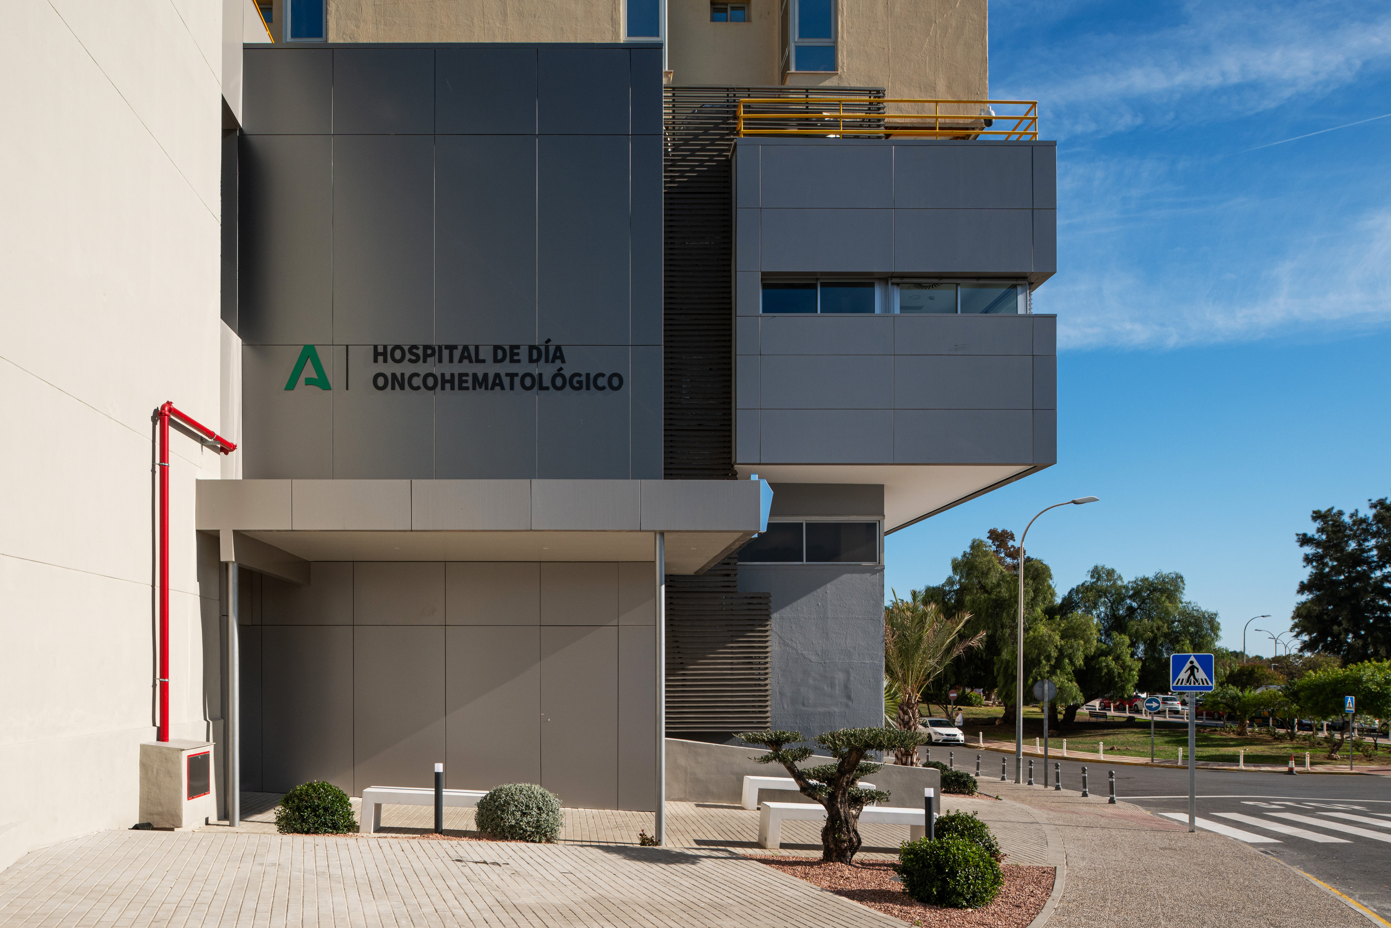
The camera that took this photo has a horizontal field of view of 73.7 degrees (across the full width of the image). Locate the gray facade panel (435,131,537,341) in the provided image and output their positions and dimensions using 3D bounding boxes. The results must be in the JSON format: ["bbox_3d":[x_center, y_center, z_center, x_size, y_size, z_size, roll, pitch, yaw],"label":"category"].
[{"bbox_3d":[-2.568,-2.747,11.430,1.263,2.580,0.060,0,-2,0],"label":"gray facade panel"}]

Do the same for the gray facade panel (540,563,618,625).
[{"bbox_3d":[-1.385,1.552,11.125,0.937,0.748,0.050,0,0,0],"label":"gray facade panel"}]

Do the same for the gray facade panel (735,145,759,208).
[{"bbox_3d":[0.698,-3.764,12.175,0.313,0.833,0.050,0,0,0],"label":"gray facade panel"}]

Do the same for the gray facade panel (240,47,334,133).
[{"bbox_3d":[-5.198,-4.724,11.780,1.184,1.102,0.060,0,0,0],"label":"gray facade panel"}]

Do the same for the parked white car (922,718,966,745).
[{"bbox_3d":[13.100,14.800,51.000,1.820,1.460,4.270,0,0,-8],"label":"parked white car"}]

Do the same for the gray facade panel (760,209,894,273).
[{"bbox_3d":[1.907,-3.226,13.395,1.927,0.912,0.050,0,0,0],"label":"gray facade panel"}]

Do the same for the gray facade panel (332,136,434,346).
[{"bbox_3d":[-3.834,-2.747,11.430,1.269,2.580,0.060,0,-2,0],"label":"gray facade panel"}]

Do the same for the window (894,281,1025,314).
[{"bbox_3d":[3.517,-2.205,12.390,1.751,0.471,0.080,0,0,0],"label":"window"}]

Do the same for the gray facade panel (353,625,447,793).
[{"bbox_3d":[-3.538,2.961,11.125,1.106,2.069,0.050,0,0,0],"label":"gray facade panel"}]

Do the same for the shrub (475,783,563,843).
[{"bbox_3d":[-1.917,3.795,10.100,0.959,0.651,0.950,0,0,0],"label":"shrub"}]

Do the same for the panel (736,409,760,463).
[{"bbox_3d":[0.784,-0.405,13.830,0.356,0.809,0.060,0,-2,0],"label":"panel"}]

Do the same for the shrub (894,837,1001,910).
[{"bbox_3d":[2.171,3.473,7.900,0.900,0.640,0.880,0,0,0],"label":"shrub"}]

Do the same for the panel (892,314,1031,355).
[{"bbox_3d":[4.032,-1.927,13.930,2.101,0.603,0.060,0,0,0],"label":"panel"}]

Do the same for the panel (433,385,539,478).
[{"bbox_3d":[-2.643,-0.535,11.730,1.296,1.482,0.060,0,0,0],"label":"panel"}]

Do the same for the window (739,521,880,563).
[{"bbox_3d":[1.614,1.131,13.440,2.112,0.613,0.080,0,0,0],"label":"window"}]

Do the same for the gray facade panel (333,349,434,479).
[{"bbox_3d":[-3.955,-0.590,11.780,1.294,1.784,0.060,0,0,0],"label":"gray facade panel"}]

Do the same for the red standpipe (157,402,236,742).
[{"bbox_3d":[-5.350,1.067,10.060,0.200,3.358,1.954,0,0,-7],"label":"red standpipe"}]

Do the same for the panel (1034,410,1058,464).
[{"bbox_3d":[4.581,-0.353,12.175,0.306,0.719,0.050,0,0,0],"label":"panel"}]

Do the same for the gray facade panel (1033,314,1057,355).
[{"bbox_3d":[5.275,-1.941,14.030,0.361,0.616,0.060,0,0,0],"label":"gray facade panel"}]

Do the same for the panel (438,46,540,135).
[{"bbox_3d":[-2.568,-4.585,11.425,1.263,1.096,0.050,0,0,0],"label":"panel"}]

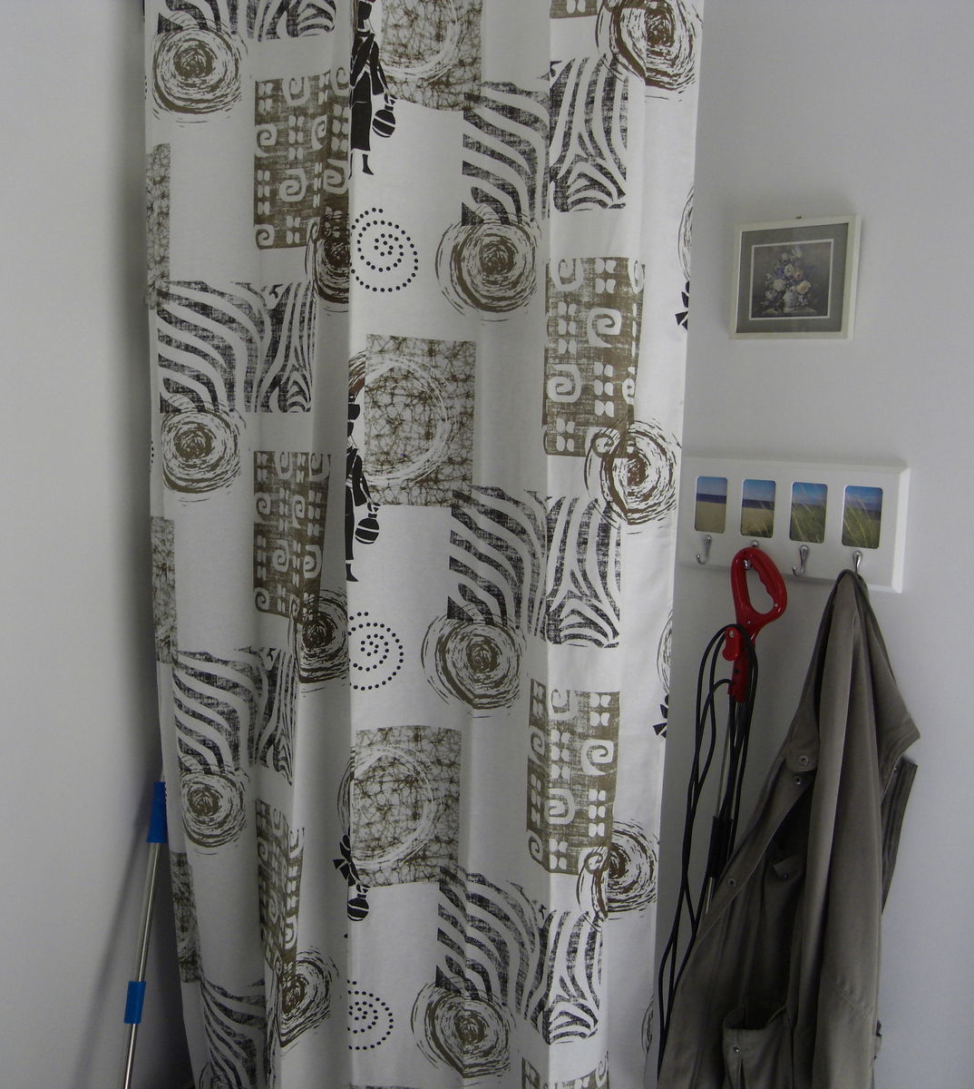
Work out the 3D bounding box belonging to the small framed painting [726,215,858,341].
[{"bbox_3d":[0.447,-0.381,1.455,0.174,0.163,0.019,9,12,40],"label":"small framed painting"}]

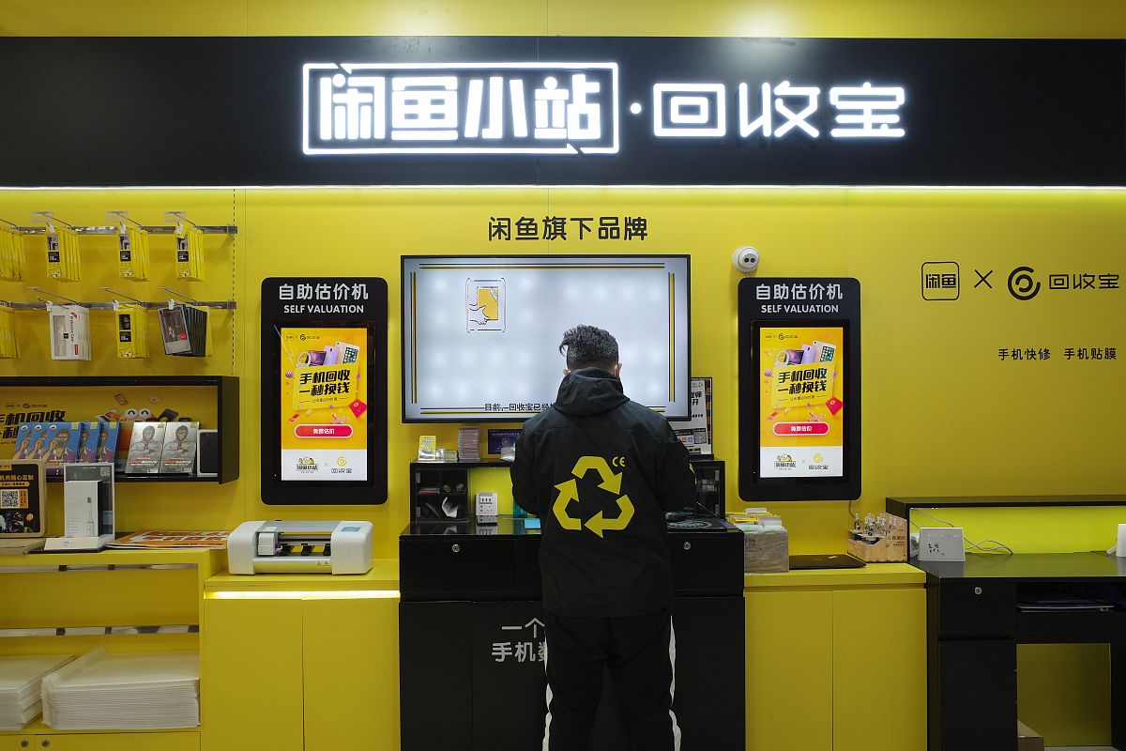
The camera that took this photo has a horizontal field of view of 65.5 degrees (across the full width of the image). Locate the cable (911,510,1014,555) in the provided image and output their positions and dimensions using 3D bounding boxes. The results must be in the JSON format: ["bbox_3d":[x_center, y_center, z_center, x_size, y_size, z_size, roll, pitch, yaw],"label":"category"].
[{"bbox_3d":[1.580,0.624,3.475,0.370,0.165,0.130,0,-1,-2],"label":"cable"}]

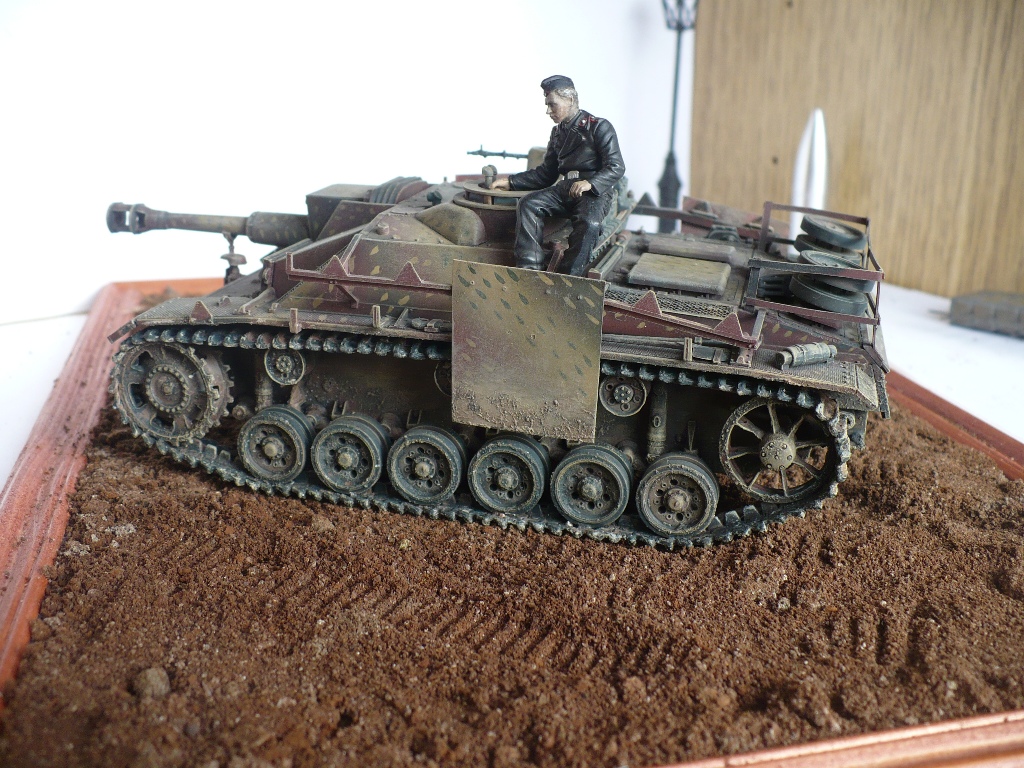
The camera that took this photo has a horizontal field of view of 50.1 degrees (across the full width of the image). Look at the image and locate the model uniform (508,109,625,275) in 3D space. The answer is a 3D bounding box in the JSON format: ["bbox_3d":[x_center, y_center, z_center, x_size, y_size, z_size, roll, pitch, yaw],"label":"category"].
[{"bbox_3d":[0.007,-0.036,0.207,0.025,0.031,0.020,18,26,38],"label":"model uniform"}]

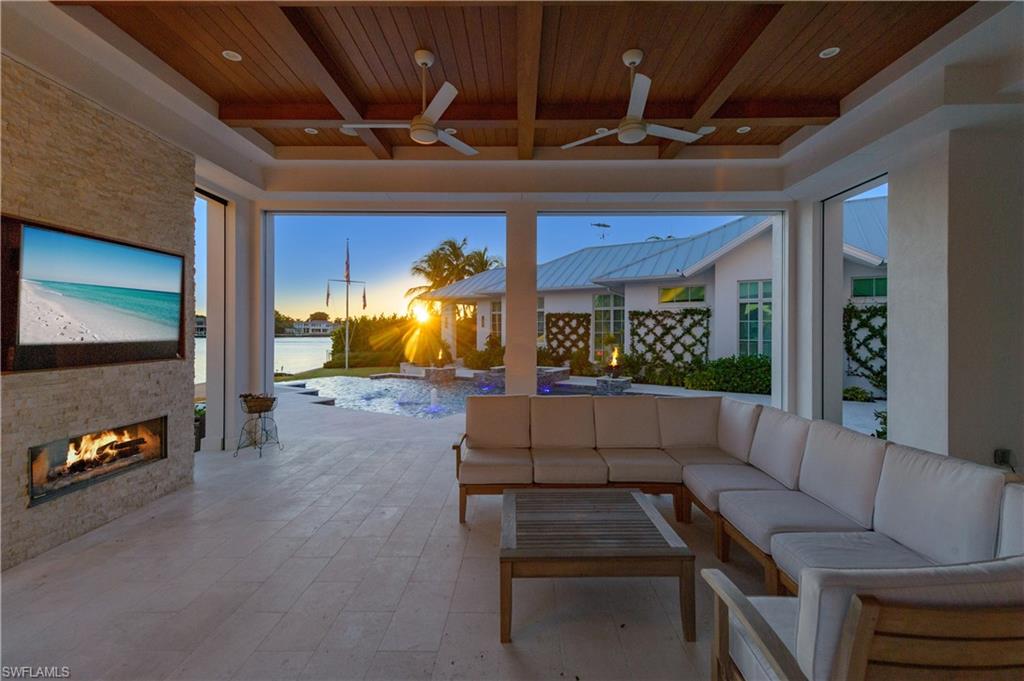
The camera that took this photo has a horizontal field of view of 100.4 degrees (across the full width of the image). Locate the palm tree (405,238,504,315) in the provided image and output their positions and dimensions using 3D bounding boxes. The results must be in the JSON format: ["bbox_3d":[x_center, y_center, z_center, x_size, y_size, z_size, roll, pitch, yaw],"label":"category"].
[{"bbox_3d":[-3.951,-3.181,32.037,7.600,9.000,6.600,0,0,1],"label":"palm tree"}]

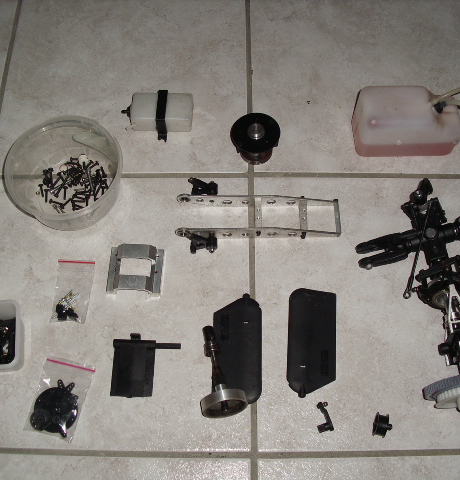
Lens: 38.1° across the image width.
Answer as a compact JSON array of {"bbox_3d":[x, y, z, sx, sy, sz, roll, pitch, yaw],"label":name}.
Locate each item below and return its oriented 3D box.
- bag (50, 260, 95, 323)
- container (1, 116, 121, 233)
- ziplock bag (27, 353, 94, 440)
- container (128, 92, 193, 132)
[{"bbox_3d":[-0.167,0.054,0.703,0.039,0.009,0.070,3,66,1],"label":"bag"},{"bbox_3d":[-0.179,-0.069,0.737,0.130,0.046,0.130,0,66,-1],"label":"container"},{"bbox_3d":[-0.168,0.156,0.656,0.050,0.011,0.076,13,66,5],"label":"ziplock bag"},{"bbox_3d":[-0.080,-0.151,0.786,0.072,0.028,0.037,0,65,0],"label":"container"}]

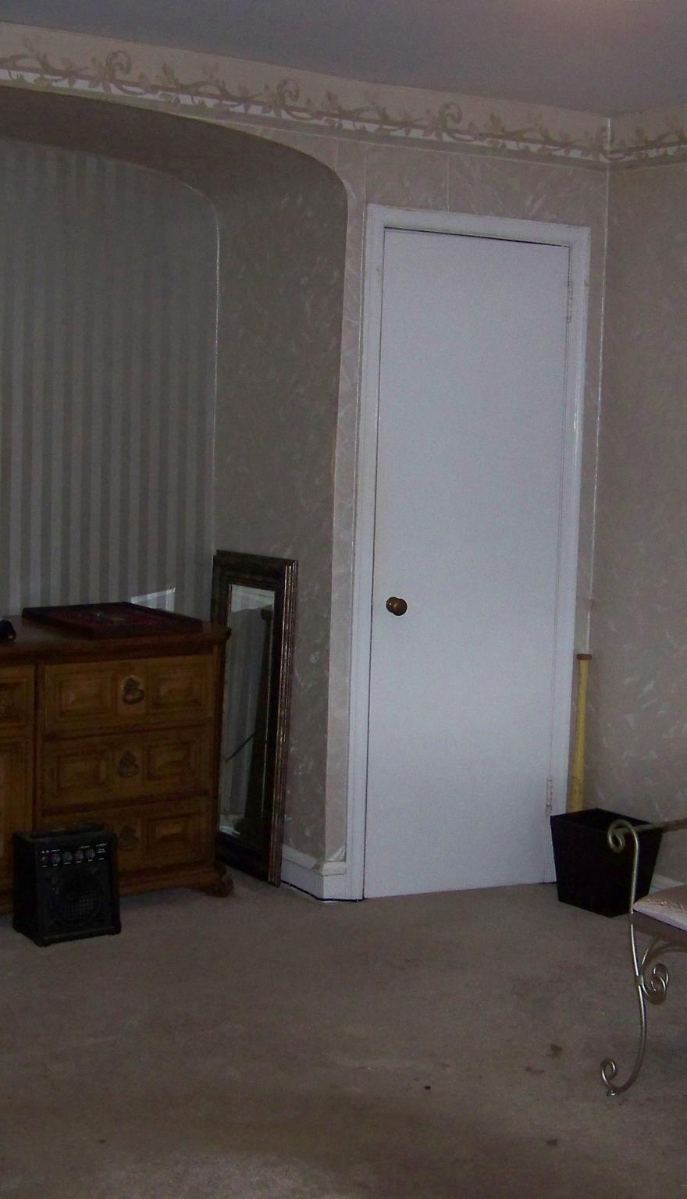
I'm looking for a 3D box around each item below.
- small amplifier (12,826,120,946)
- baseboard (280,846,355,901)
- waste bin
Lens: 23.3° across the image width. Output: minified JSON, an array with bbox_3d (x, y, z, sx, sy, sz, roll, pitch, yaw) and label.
[{"bbox_3d":[-0.788,0.806,4.760,0.250,0.296,0.189,-3,8,-35],"label":"small amplifier"},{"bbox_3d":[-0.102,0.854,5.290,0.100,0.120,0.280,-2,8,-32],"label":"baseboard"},{"bbox_3d":[0.811,0.822,5.170,0.212,0.264,0.275,-3,8,-37],"label":"waste bin"}]

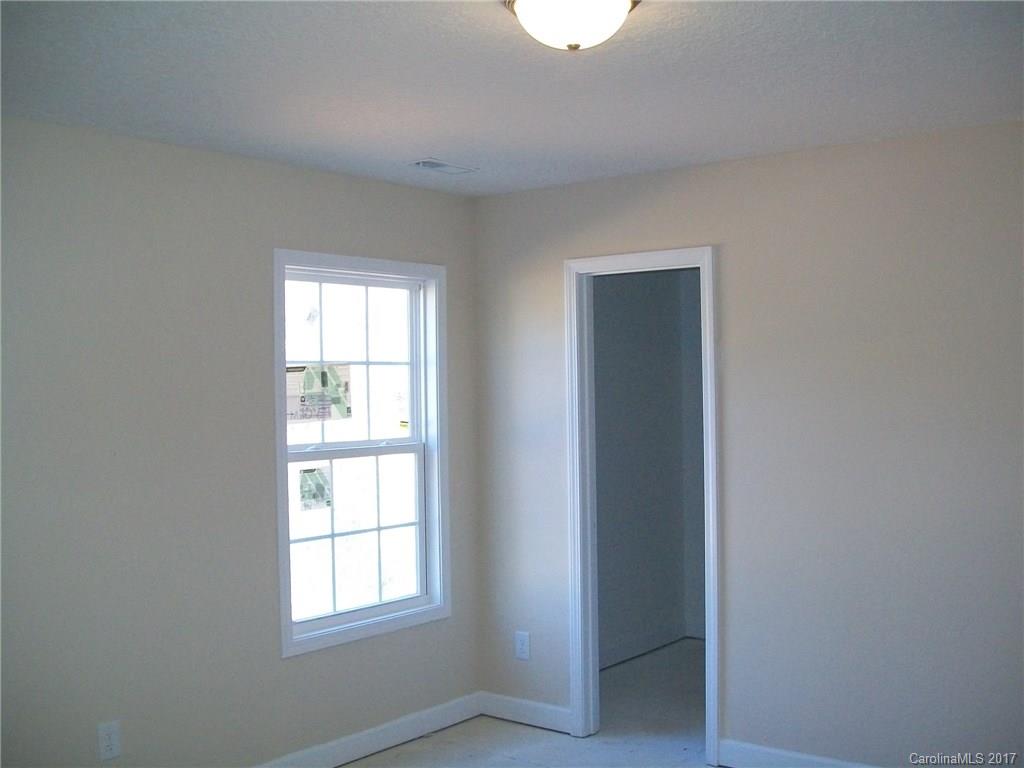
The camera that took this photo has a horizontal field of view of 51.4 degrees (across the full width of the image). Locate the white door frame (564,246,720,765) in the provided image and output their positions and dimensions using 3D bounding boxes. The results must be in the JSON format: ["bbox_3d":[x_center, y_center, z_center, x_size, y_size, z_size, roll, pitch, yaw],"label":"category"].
[{"bbox_3d":[0.580,0.505,4.521,0.734,2.103,0.150,-1,0,39],"label":"white door frame"}]

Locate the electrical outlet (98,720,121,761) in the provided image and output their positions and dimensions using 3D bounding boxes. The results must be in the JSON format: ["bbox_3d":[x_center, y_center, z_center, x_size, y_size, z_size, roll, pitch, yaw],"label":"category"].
[{"bbox_3d":[-1.324,1.173,3.504,0.010,0.119,0.074,-1,0,39],"label":"electrical outlet"}]

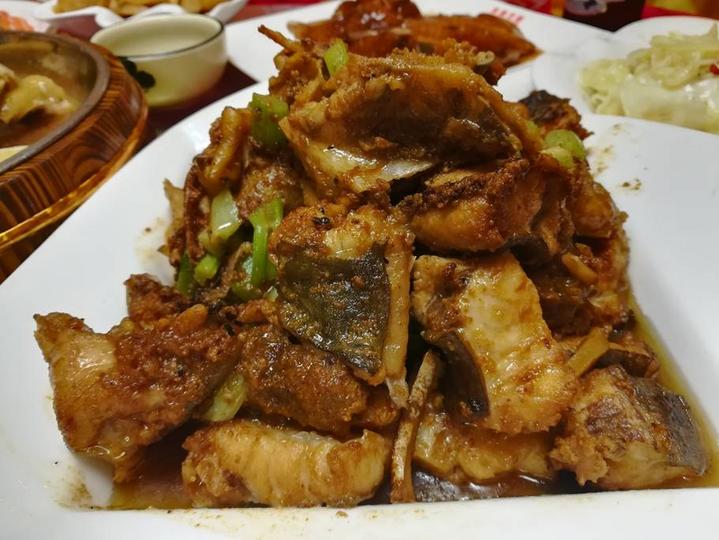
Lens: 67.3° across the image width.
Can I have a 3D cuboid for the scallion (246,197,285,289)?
[{"bbox_3d":[-0.043,-0.013,0.247,0.016,0.040,0.015,3,2,-10],"label":"scallion"}]

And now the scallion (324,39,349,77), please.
[{"bbox_3d":[-0.012,-0.112,0.285,0.012,0.021,0.010,11,21,-7],"label":"scallion"}]

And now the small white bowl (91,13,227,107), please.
[{"bbox_3d":[-0.178,-0.193,0.499,0.114,0.051,0.114,-1,42,1],"label":"small white bowl"}]

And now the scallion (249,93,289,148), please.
[{"bbox_3d":[-0.047,-0.077,0.280,0.020,0.029,0.015,0,15,-10],"label":"scallion"}]

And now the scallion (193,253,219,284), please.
[{"bbox_3d":[-0.072,-0.001,0.255,0.010,0.011,0.016,24,84,-14],"label":"scallion"}]

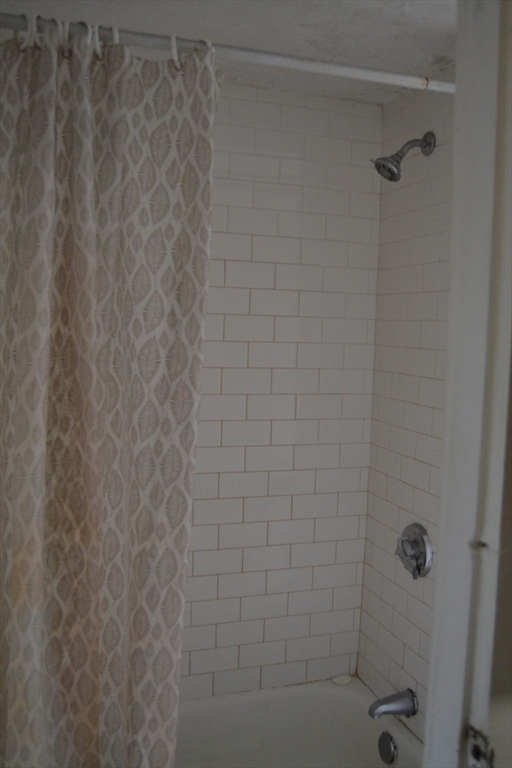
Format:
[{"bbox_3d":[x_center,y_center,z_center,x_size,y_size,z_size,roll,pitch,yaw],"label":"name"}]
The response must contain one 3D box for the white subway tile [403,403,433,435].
[{"bbox_3d":[0.454,0.094,1.966,0.009,0.076,0.153,0,5,-18],"label":"white subway tile"}]

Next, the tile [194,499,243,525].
[{"bbox_3d":[-0.112,0.382,2.110,0.152,0.076,0.009,0,5,-18],"label":"tile"}]

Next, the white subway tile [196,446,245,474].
[{"bbox_3d":[-0.107,0.224,2.080,0.153,0.076,0.009,0,5,-18],"label":"white subway tile"}]

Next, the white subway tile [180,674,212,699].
[{"bbox_3d":[-0.201,0.908,2.119,0.152,0.075,0.010,0,5,-18],"label":"white subway tile"}]

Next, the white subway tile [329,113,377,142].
[{"bbox_3d":[0.290,-0.778,2.121,0.152,0.076,0.008,0,5,-18],"label":"white subway tile"}]

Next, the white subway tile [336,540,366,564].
[{"bbox_3d":[0.302,0.534,2.250,0.101,0.076,0.008,0,5,-18],"label":"white subway tile"}]

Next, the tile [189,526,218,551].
[{"bbox_3d":[-0.186,0.451,2.065,0.152,0.075,0.009,0,5,-19],"label":"tile"}]

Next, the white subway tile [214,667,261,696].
[{"bbox_3d":[-0.058,0.918,2.180,0.152,0.076,0.009,0,5,-18],"label":"white subway tile"}]

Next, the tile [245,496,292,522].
[{"bbox_3d":[0.037,0.382,2.159,0.152,0.076,0.009,0,5,-18],"label":"tile"}]

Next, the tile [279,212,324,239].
[{"bbox_3d":[0.134,-0.472,2.097,0.152,0.075,0.010,0,5,-18],"label":"tile"}]

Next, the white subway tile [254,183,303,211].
[{"bbox_3d":[0.066,-0.551,2.082,0.152,0.076,0.009,0,5,-18],"label":"white subway tile"}]

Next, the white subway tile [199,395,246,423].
[{"bbox_3d":[-0.102,0.068,2.056,0.152,0.075,0.009,0,5,-19],"label":"white subway tile"}]

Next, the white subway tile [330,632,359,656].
[{"bbox_3d":[0.288,0.835,2.265,0.102,0.075,0.009,0,5,-19],"label":"white subway tile"}]

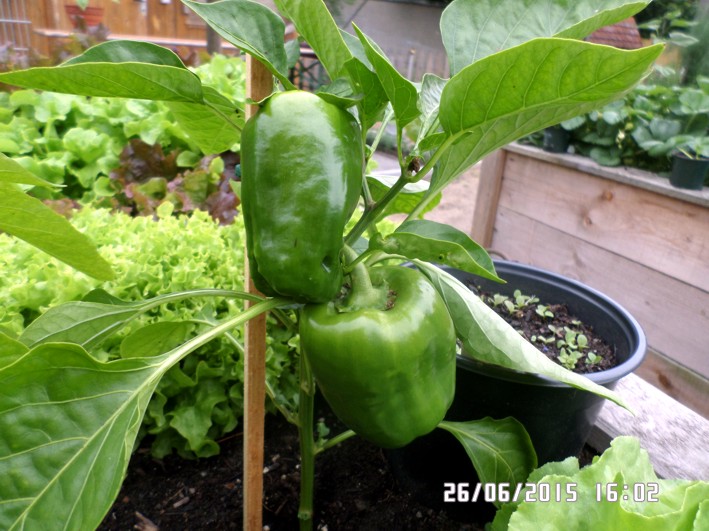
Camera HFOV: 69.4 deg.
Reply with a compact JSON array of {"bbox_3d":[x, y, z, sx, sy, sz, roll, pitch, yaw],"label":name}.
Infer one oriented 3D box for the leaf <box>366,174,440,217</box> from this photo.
[{"bbox_3d":[0.032,-0.045,0.330,0.046,0.016,0.040,6,24,-12],"label":"leaf"}]

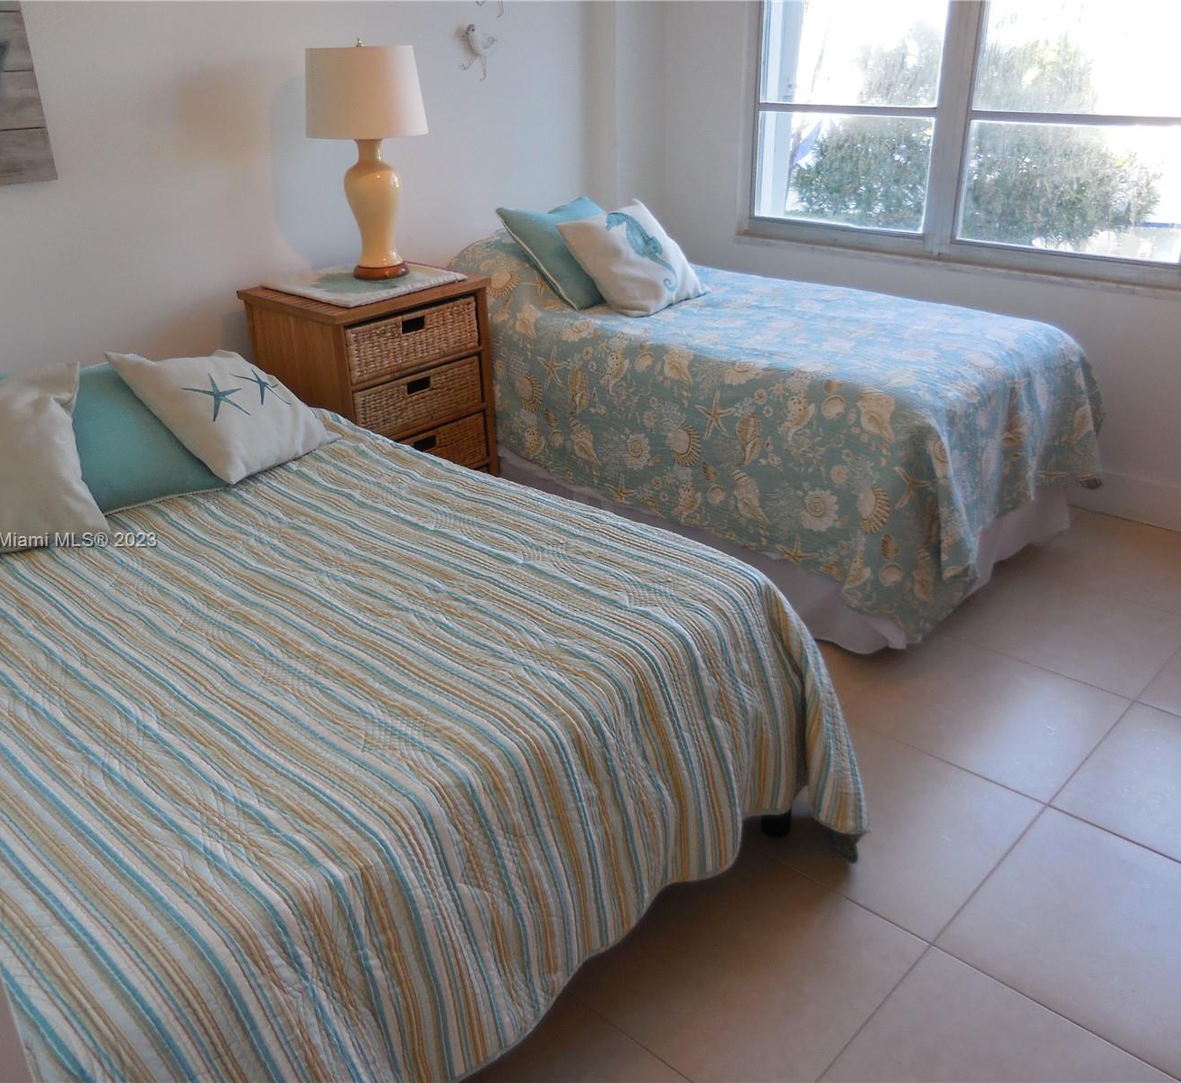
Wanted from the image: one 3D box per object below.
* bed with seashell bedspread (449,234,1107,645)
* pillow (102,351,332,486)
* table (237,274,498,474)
[{"bbox_3d":[0.427,-0.540,3.491,2.098,0.752,1.158,21,33,39],"label":"bed with seashell bedspread"},{"bbox_3d":[-0.854,-0.324,2.465,0.406,0.142,0.396,44,30,5],"label":"pillow"},{"bbox_3d":[-0.687,-0.433,3.403,0.528,0.792,0.610,20,33,38],"label":"table"}]

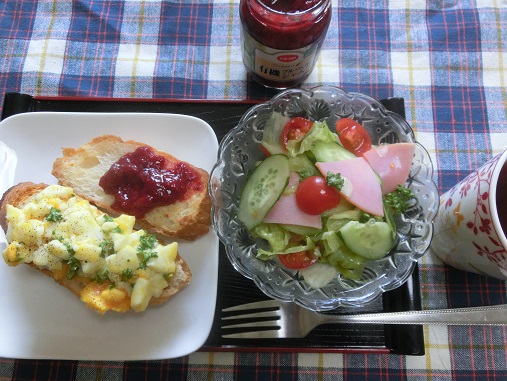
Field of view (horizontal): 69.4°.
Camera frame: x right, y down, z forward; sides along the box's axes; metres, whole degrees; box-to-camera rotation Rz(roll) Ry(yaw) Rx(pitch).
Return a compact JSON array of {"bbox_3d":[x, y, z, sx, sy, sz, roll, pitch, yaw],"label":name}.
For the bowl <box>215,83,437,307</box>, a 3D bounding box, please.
[{"bbox_3d":[0.045,0.006,0.265,0.147,0.055,0.147,0,78,-1],"label":"bowl"}]

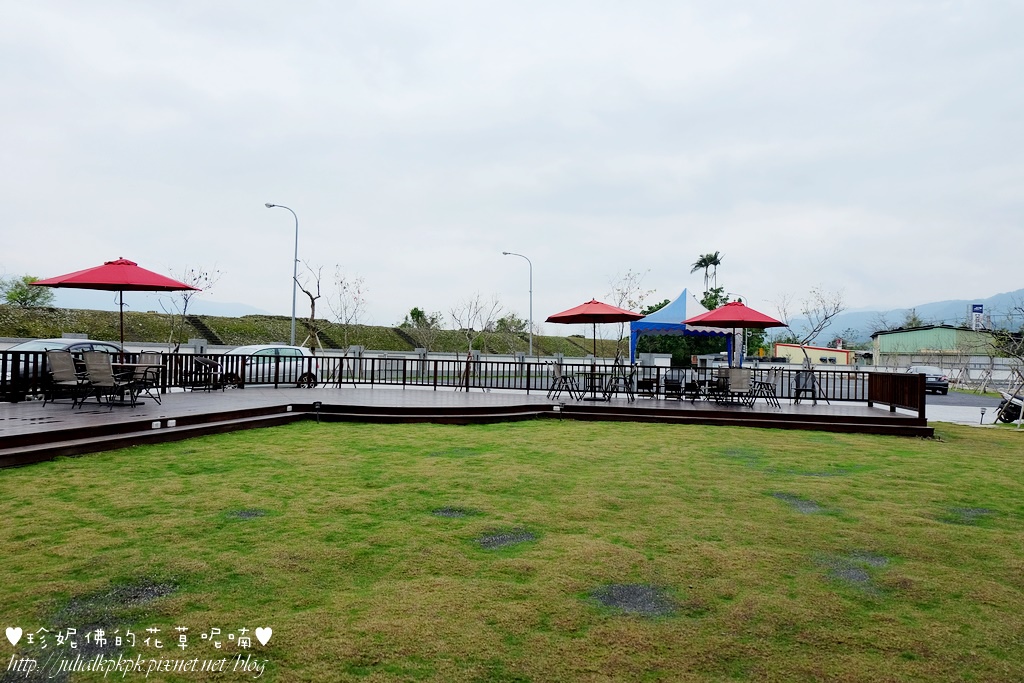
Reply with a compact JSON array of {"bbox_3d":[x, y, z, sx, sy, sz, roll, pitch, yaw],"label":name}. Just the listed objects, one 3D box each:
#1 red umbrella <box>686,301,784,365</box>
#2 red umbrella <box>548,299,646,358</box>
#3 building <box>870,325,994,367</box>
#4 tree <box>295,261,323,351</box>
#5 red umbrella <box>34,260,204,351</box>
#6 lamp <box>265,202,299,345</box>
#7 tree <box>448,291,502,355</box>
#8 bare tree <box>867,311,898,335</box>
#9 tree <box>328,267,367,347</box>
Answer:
[{"bbox_3d":[5.880,0.290,18.000,2.670,2.670,2.670,1,-2,0],"label":"red umbrella"},{"bbox_3d":[2.213,0.200,18.200,2.670,2.670,2.670,1,-2,0],"label":"red umbrella"},{"bbox_3d":[59.496,1.640,98.213,14.500,7.400,16.000,0,-2,26],"label":"building"},{"bbox_3d":[-9.986,-1.080,33.500,1.500,5.800,1.400,1,-2,0],"label":"tree"},{"bbox_3d":[-7.064,-0.190,12.350,2.670,2.670,2.670,1,-2,0],"label":"red umbrella"},{"bbox_3d":[-13.057,-2.676,38.593,2.900,9.780,0.350,-1,-3,40],"label":"lamp"},{"bbox_3d":[-1.283,0.035,24.000,1.900,3.650,1.800,1,-2,0],"label":"tree"},{"bbox_3d":[59.695,0.513,110.150,5.200,11.000,5.000,1,-2,0],"label":"bare tree"},{"bbox_3d":[-5.903,-0.484,24.500,1.500,4.500,1.500,1,-2,0],"label":"tree"}]

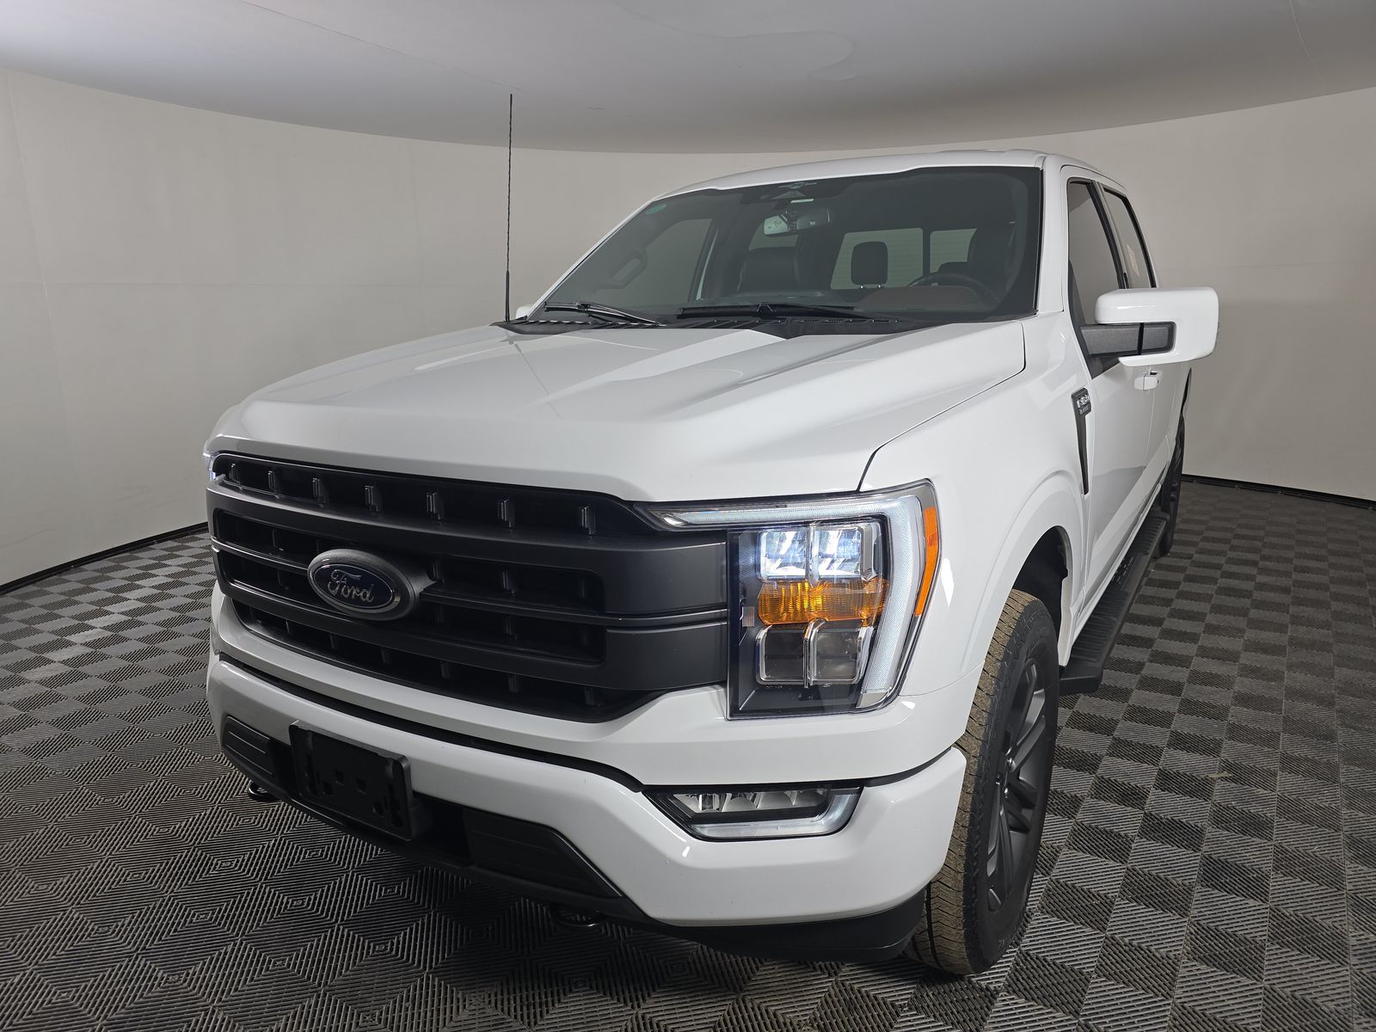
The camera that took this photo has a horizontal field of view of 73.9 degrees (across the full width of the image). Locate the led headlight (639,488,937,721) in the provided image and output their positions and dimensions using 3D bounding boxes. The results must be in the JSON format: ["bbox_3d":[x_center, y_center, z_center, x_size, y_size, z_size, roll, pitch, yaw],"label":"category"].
[{"bbox_3d":[0.179,0.128,1.406,0.387,0.367,0.323,7,15,31],"label":"led headlight"}]

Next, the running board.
[{"bbox_3d":[1.676,0.258,3.568,0.196,0.113,2.127,7,15,31],"label":"running board"}]

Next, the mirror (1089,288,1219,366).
[{"bbox_3d":[1.272,-0.522,2.507,0.323,0.216,0.196,7,15,31],"label":"mirror"}]

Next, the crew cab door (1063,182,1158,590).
[{"bbox_3d":[1.293,-0.498,2.914,0.265,1.254,1.196,7,15,31],"label":"crew cab door"}]

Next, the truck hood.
[{"bbox_3d":[-0.241,-0.303,2.101,1.774,0.265,1.303,7,15,31],"label":"truck hood"}]

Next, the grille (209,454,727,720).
[{"bbox_3d":[-0.543,0.092,1.681,1.352,0.382,0.186,7,15,31],"label":"grille"}]

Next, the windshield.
[{"bbox_3d":[0.261,-0.829,2.825,1.656,0.176,0.843,7,52,31],"label":"windshield"}]

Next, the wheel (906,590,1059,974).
[{"bbox_3d":[0.614,0.561,2.054,0.279,0.813,0.818,7,15,31],"label":"wheel"}]

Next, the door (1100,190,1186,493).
[{"bbox_3d":[1.846,-0.701,3.781,0.265,1.254,0.951,7,15,31],"label":"door"}]

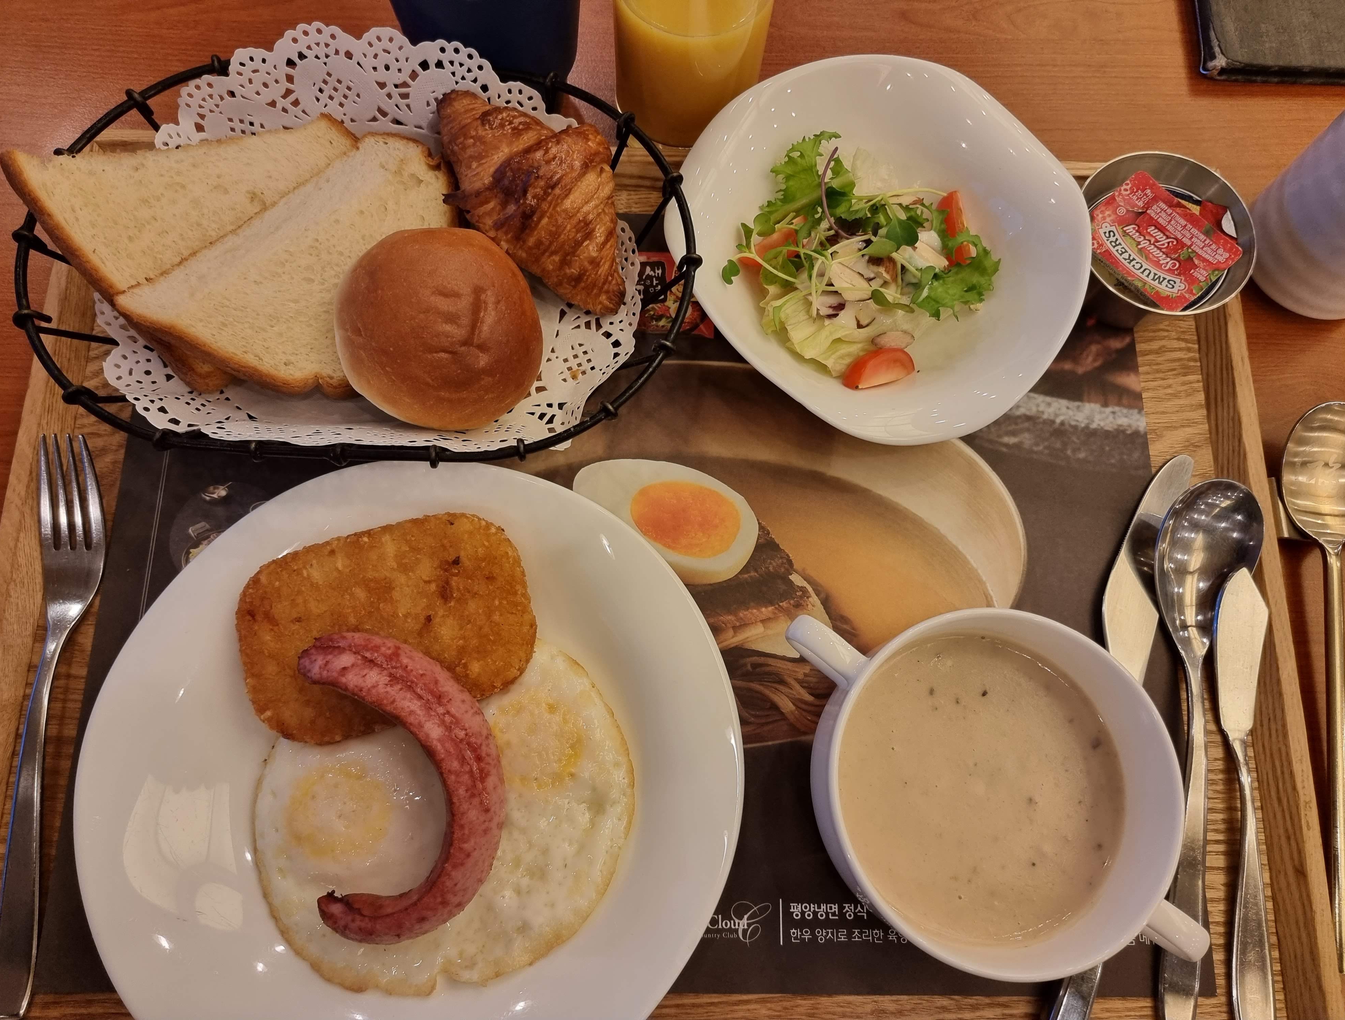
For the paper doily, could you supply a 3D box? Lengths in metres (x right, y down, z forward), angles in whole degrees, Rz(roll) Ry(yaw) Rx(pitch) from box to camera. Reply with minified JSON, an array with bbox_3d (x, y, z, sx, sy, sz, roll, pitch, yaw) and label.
[{"bbox_3d":[-0.114,-0.090,0.347,0.205,0.068,0.155,-3,76,-1],"label":"paper doily"}]

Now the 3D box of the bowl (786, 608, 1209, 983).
[{"bbox_3d":[0.099,0.090,0.312,0.155,0.062,0.108,38,78,9],"label":"bowl"}]

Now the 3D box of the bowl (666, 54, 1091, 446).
[{"bbox_3d":[0.075,-0.093,0.363,0.139,0.055,0.147,-42,80,-10],"label":"bowl"}]

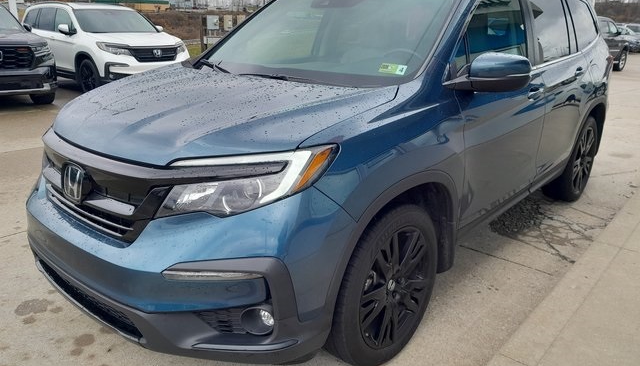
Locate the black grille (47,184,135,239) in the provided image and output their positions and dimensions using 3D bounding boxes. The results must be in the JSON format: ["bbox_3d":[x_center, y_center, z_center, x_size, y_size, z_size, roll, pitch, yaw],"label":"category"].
[{"bbox_3d":[-0.967,0.120,2.034,0.800,0.135,0.100,14,22,40],"label":"black grille"}]

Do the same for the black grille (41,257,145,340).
[{"bbox_3d":[-0.992,0.466,2.103,0.950,0.110,0.130,15,23,39],"label":"black grille"}]

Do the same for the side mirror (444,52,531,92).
[{"bbox_3d":[0.776,-0.514,2.295,0.280,0.190,0.250,14,22,40],"label":"side mirror"}]

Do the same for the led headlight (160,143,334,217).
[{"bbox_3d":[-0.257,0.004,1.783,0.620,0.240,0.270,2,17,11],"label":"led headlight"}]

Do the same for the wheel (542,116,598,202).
[{"bbox_3d":[2.127,-0.222,4.233,0.250,0.750,0.750,15,23,39],"label":"wheel"}]

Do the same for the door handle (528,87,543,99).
[{"bbox_3d":[1.255,-0.522,2.913,0.055,0.050,0.220,15,23,39],"label":"door handle"}]

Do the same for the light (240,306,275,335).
[{"bbox_3d":[-0.238,0.523,1.913,0.135,0.125,0.090,9,20,30],"label":"light"}]

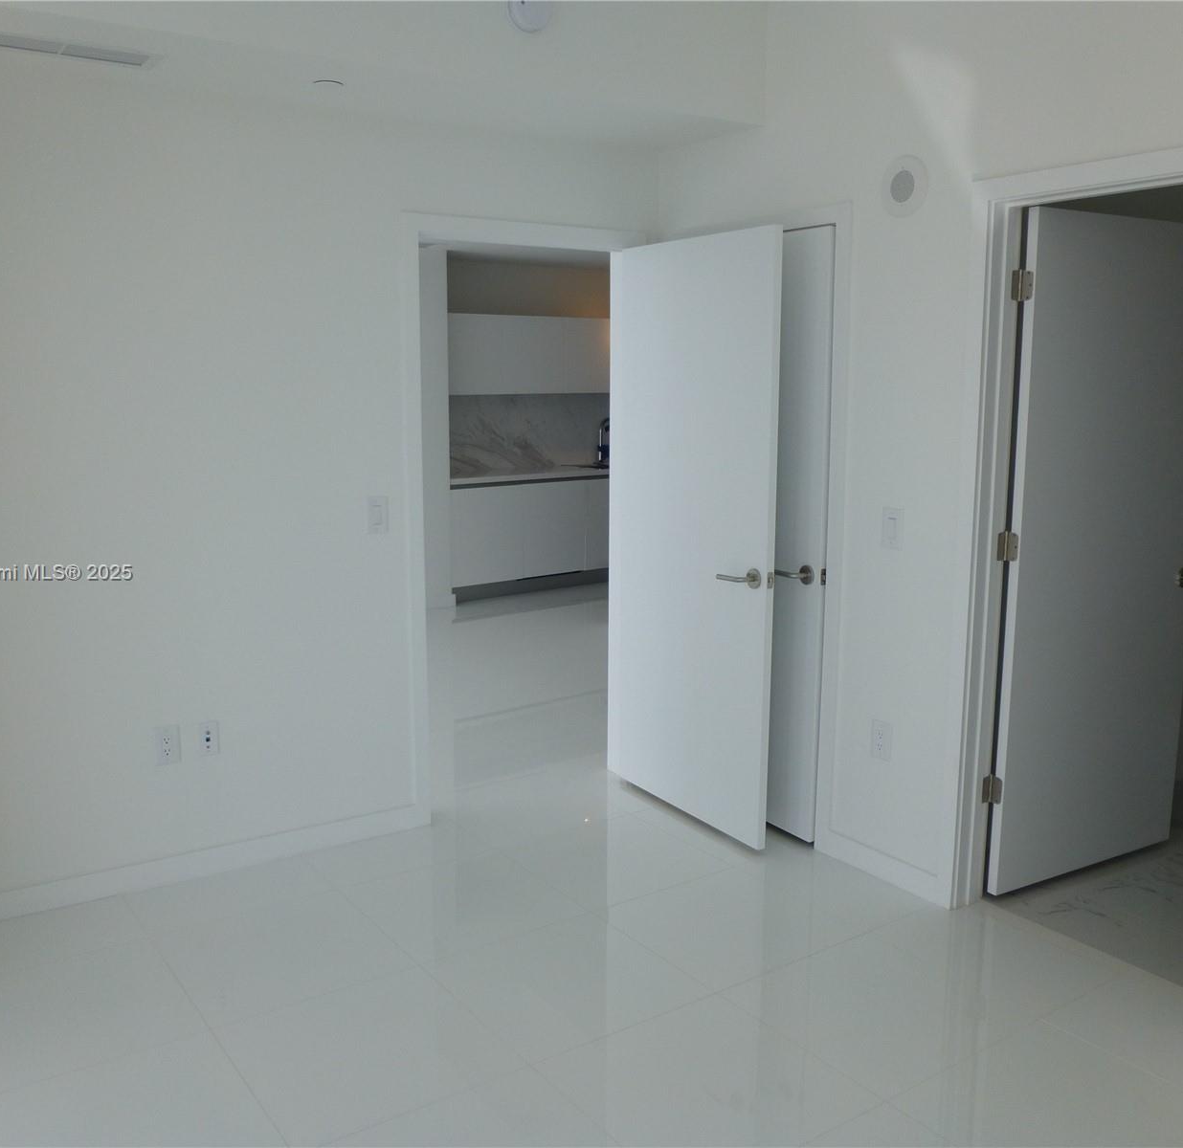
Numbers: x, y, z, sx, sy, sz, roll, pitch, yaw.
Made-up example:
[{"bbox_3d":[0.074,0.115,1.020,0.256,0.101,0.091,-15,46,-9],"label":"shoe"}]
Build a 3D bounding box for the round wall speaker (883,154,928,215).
[{"bbox_3d":[0.916,-1.148,3.265,0.030,0.178,0.176,-6,11,-34],"label":"round wall speaker"}]

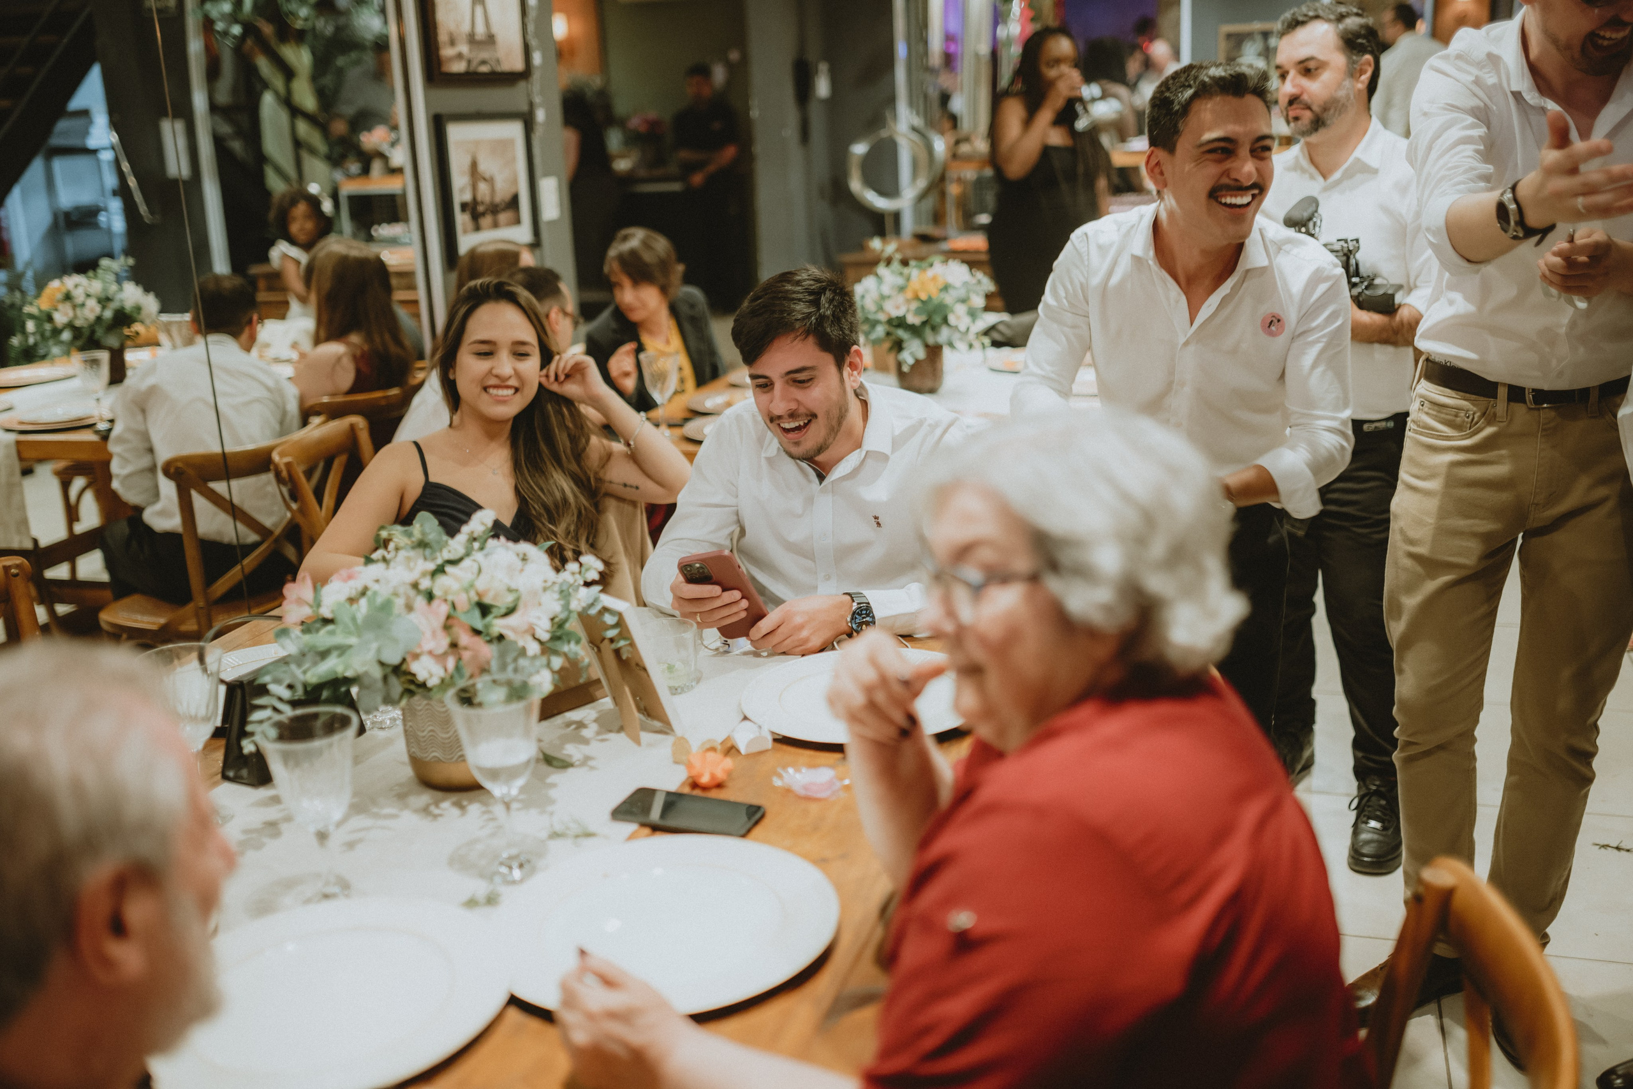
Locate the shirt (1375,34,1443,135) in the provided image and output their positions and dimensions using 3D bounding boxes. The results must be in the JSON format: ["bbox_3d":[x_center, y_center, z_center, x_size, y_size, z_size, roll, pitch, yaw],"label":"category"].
[{"bbox_3d":[3.022,-2.233,8.096,0.500,0.700,0.340,-12,18,-29],"label":"shirt"}]

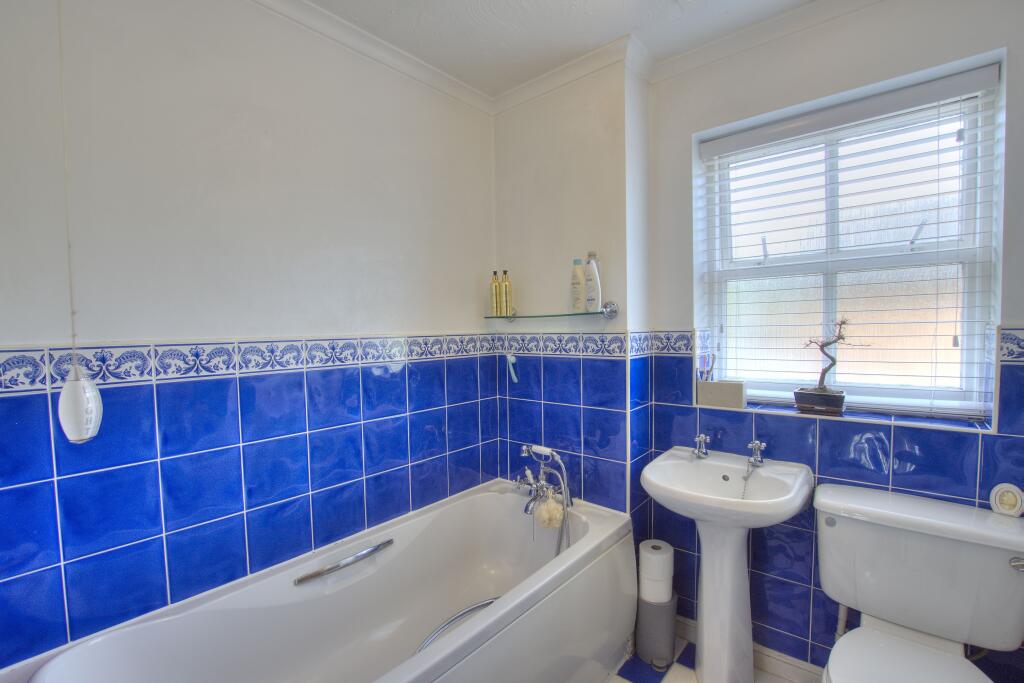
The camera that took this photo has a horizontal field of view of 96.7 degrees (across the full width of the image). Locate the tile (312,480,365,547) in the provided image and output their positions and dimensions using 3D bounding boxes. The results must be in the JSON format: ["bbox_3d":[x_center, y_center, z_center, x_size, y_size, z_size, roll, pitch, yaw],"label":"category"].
[{"bbox_3d":[-0.595,0.587,1.567,0.010,0.188,0.197,1,2,41],"label":"tile"}]

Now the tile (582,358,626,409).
[{"bbox_3d":[0.369,0.168,1.820,0.200,0.200,0.010,1,3,40],"label":"tile"}]

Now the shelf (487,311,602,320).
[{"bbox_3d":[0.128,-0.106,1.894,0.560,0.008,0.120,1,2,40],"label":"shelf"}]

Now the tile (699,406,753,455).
[{"bbox_3d":[0.811,0.358,1.727,0.198,0.198,0.008,1,2,40],"label":"tile"}]

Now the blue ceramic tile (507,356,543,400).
[{"bbox_3d":[0.060,0.165,2.070,0.199,0.200,0.010,1,2,41],"label":"blue ceramic tile"}]

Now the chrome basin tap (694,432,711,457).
[{"bbox_3d":[0.720,0.398,1.728,0.055,0.090,0.105,1,3,39],"label":"chrome basin tap"}]

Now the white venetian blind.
[{"bbox_3d":[1.140,-0.281,1.639,0.844,1.020,0.140,1,2,41],"label":"white venetian blind"}]

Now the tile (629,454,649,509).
[{"bbox_3d":[0.510,0.559,1.814,0.008,0.198,0.198,1,2,40],"label":"tile"}]

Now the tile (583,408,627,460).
[{"bbox_3d":[0.372,0.373,1.827,0.200,0.200,0.010,1,3,40],"label":"tile"}]

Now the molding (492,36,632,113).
[{"bbox_3d":[0.169,-1.084,1.877,0.704,0.058,0.050,1,2,41],"label":"molding"}]

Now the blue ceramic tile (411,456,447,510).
[{"bbox_3d":[-0.339,0.577,1.872,0.010,0.190,0.197,0,2,41],"label":"blue ceramic tile"}]

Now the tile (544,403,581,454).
[{"bbox_3d":[0.217,0.371,1.956,0.200,0.200,0.010,1,3,40],"label":"tile"}]

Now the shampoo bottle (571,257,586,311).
[{"bbox_3d":[0.263,-0.220,1.797,0.063,0.211,0.043,0,2,41],"label":"shampoo bottle"}]

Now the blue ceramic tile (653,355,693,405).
[{"bbox_3d":[0.674,0.162,1.899,0.174,0.200,0.009,1,2,40],"label":"blue ceramic tile"}]

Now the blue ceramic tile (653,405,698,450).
[{"bbox_3d":[0.681,0.365,1.889,0.185,0.200,0.010,1,3,39],"label":"blue ceramic tile"}]

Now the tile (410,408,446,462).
[{"bbox_3d":[-0.343,0.382,1.871,0.009,0.200,0.199,1,2,40],"label":"tile"}]

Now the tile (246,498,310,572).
[{"bbox_3d":[-0.722,0.592,1.416,0.010,0.188,0.197,1,2,41],"label":"tile"}]

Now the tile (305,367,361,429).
[{"bbox_3d":[-0.605,0.193,1.558,0.009,0.200,0.199,1,2,40],"label":"tile"}]

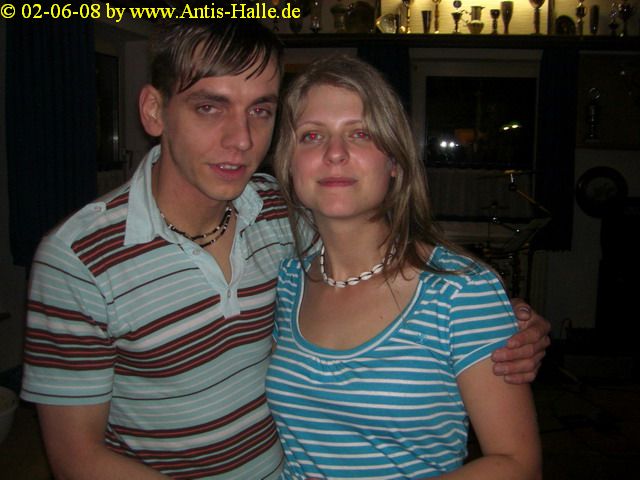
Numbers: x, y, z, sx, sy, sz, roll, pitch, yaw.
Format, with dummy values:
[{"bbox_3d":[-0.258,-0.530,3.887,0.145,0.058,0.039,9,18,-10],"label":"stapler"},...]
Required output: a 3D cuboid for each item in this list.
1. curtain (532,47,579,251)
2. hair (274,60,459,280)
[{"bbox_3d":[1.575,-0.612,4.700,0.260,1.370,0.120,1,4,0],"label":"curtain"},{"bbox_3d":[0.065,-0.108,1.020,0.250,0.300,0.230,1,5,9],"label":"hair"}]

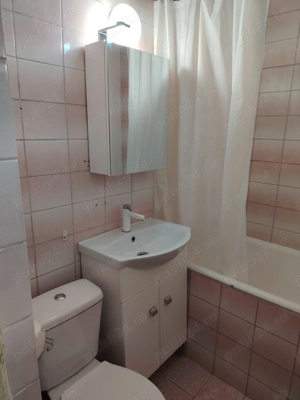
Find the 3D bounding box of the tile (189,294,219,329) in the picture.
[{"bbox_3d":[0.307,0.654,1.617,0.200,0.150,0.010,13,19,40],"label":"tile"}]

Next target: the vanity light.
[{"bbox_3d":[-0.099,-0.850,1.357,0.077,0.208,0.208,13,19,40],"label":"vanity light"}]

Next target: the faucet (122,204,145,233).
[{"bbox_3d":[-0.090,0.109,1.495,0.155,0.152,0.048,13,19,40],"label":"faucet"}]

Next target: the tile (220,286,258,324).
[{"bbox_3d":[0.466,0.547,1.464,0.200,0.150,0.010,13,19,41],"label":"tile"}]

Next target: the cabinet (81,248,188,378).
[{"bbox_3d":[-0.071,0.601,1.595,0.322,0.744,0.520,13,19,40],"label":"cabinet"}]

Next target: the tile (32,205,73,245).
[{"bbox_3d":[-0.452,0.110,1.294,0.010,0.150,0.200,13,19,41],"label":"tile"}]

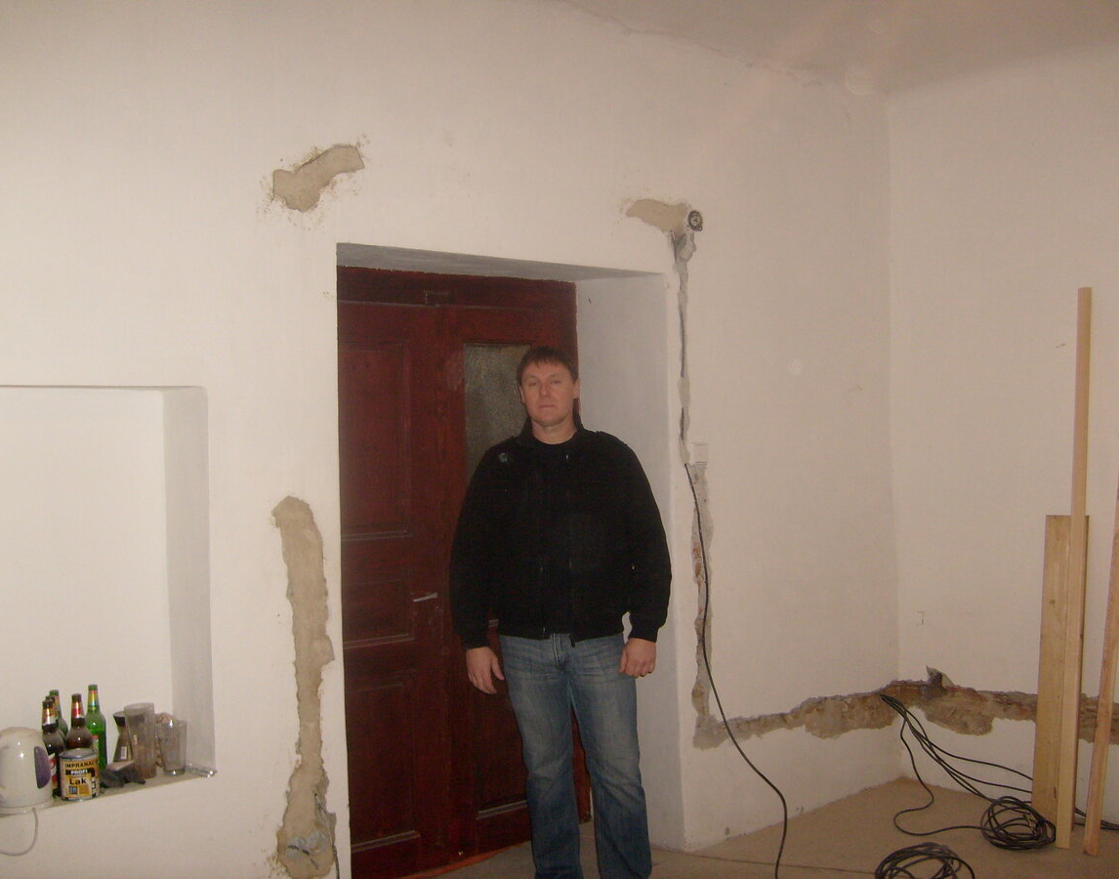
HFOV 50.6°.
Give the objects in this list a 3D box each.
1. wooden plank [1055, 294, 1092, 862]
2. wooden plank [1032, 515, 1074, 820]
[{"bbox_3d":[2.056,0.479,4.728,0.030,2.229,0.048,13,-11,-44],"label":"wooden plank"},{"bbox_3d":[2.062,0.947,4.879,0.026,1.264,0.160,11,-8,-44],"label":"wooden plank"}]

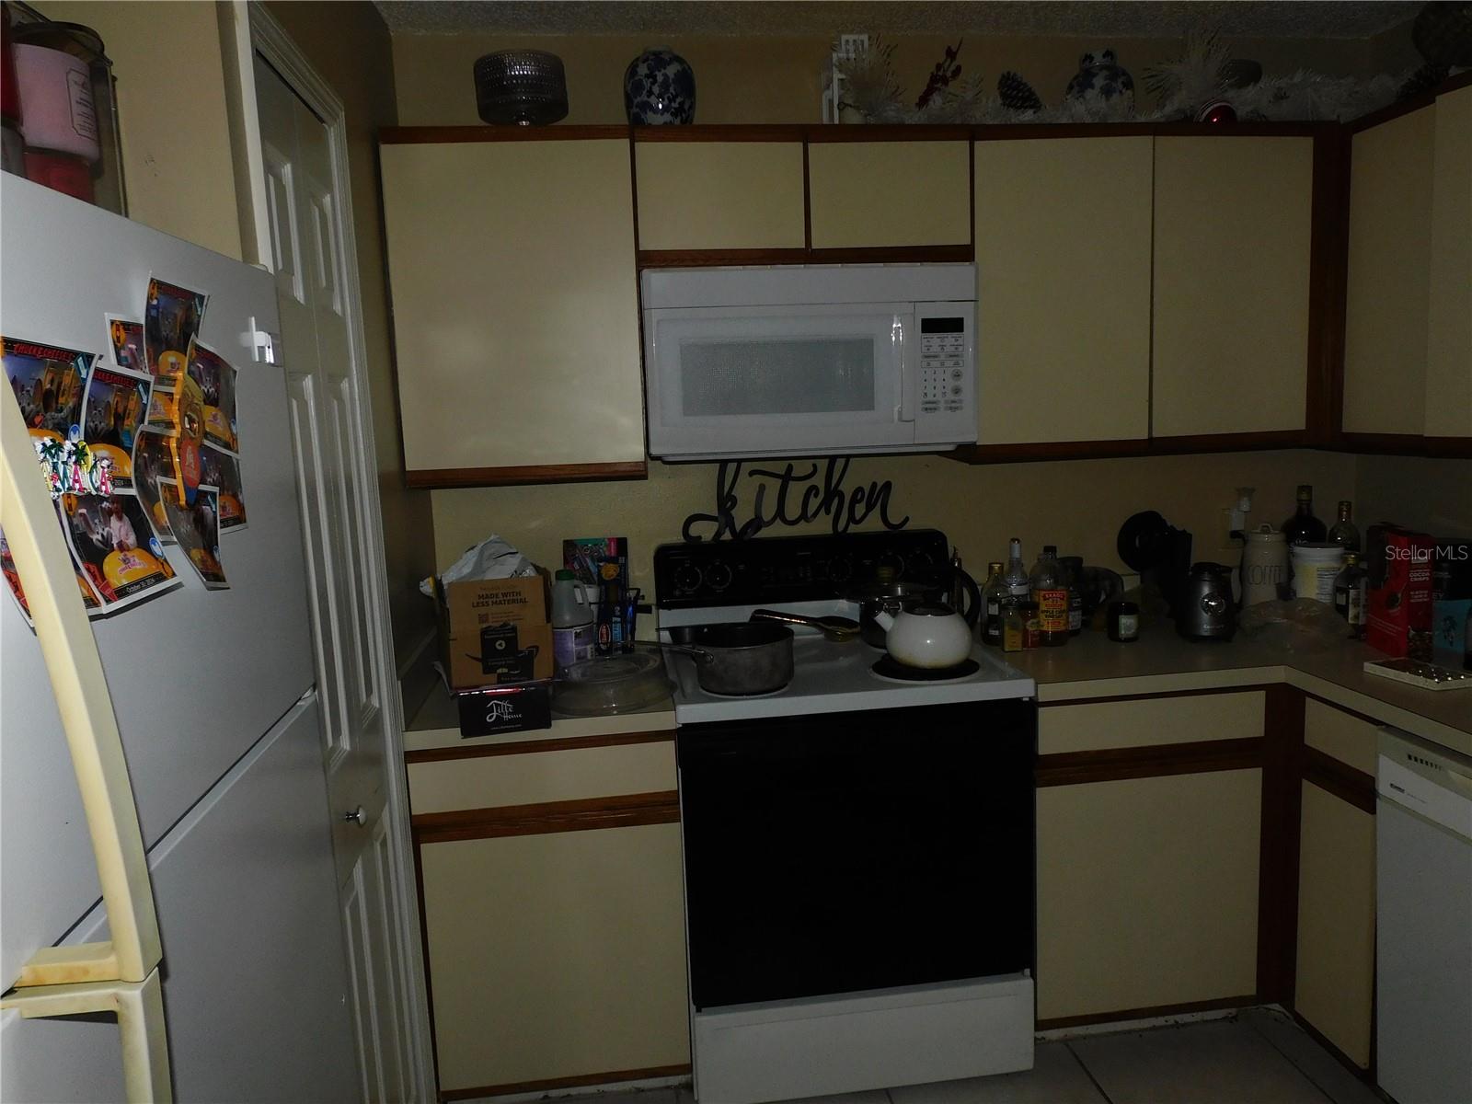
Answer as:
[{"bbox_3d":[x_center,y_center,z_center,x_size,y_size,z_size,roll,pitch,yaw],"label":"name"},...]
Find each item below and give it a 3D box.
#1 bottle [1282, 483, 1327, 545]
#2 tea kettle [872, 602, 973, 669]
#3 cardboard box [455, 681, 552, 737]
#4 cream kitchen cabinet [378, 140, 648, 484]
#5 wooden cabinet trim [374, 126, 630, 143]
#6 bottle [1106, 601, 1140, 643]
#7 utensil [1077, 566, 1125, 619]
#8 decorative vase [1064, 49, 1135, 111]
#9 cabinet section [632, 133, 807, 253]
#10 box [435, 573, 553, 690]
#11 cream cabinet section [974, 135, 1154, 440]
[{"bbox_3d":[1.520,-0.007,2.745,0.102,0.342,0.102,3,9,30],"label":"bottle"},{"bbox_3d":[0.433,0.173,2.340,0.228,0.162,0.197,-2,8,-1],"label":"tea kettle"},{"bbox_3d":[-0.456,0.296,2.029,0.168,0.085,0.160,-4,8,-11],"label":"cardboard box"},{"bbox_3d":[-0.496,-0.552,2.399,0.533,0.769,0.345,-3,7,-7],"label":"cream kitchen cabinet"},{"bbox_3d":[-0.493,-0.902,2.211,0.533,0.032,0.028,-3,7,-7],"label":"wooden cabinet trim"},{"bbox_3d":[0.950,0.170,2.502,0.070,0.091,0.070,-3,8,-4],"label":"bottle"},{"bbox_3d":[0.957,0.119,2.667,0.125,0.150,0.125,1,9,23],"label":"utensil"},{"bbox_3d":[0.886,-1.111,2.483,0.159,0.195,0.159,-3,8,-7],"label":"decorative vase"},{"bbox_3d":[-0.050,-0.800,2.389,0.371,0.232,0.300,-3,8,-7],"label":"cabinet section"},{"bbox_3d":[-0.488,0.142,2.080,0.195,0.218,0.160,-5,9,-18],"label":"box"},{"bbox_3d":[0.744,-0.620,2.518,0.426,0.688,0.300,-3,8,-7],"label":"cream cabinet section"}]

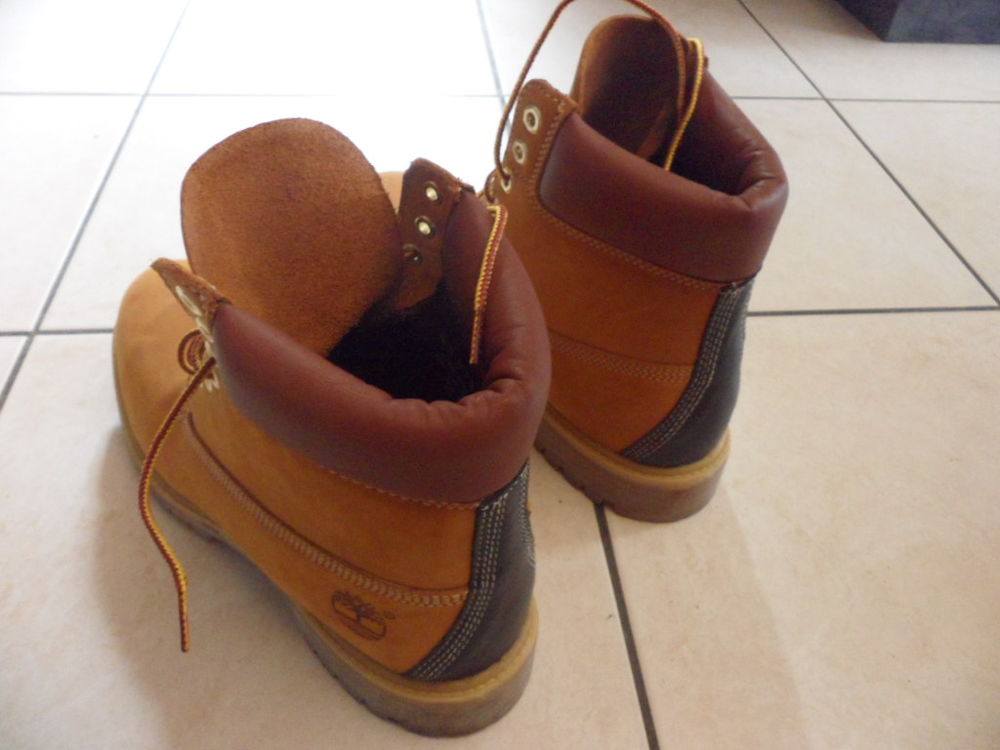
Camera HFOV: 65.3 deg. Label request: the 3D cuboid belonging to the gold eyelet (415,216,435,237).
[{"bbox_3d":[-0.033,-0.065,0.342,0.011,0.011,0.004,34,54,26],"label":"gold eyelet"}]

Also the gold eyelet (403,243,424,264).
[{"bbox_3d":[-0.040,-0.056,0.356,0.011,0.011,0.004,34,54,26],"label":"gold eyelet"}]

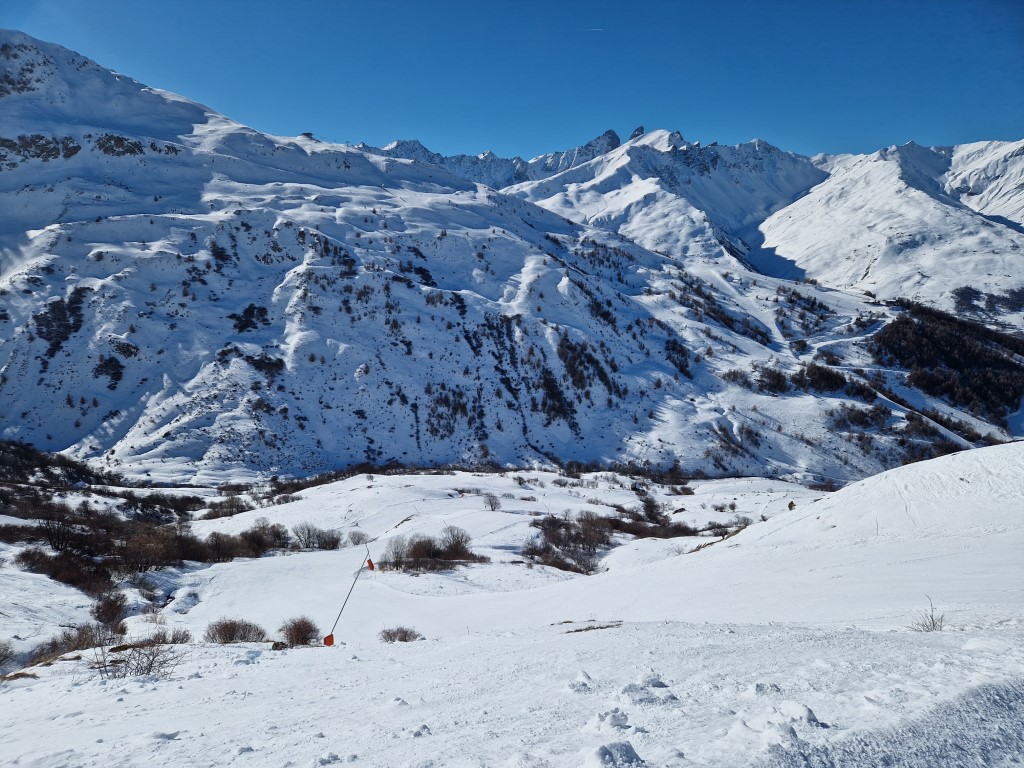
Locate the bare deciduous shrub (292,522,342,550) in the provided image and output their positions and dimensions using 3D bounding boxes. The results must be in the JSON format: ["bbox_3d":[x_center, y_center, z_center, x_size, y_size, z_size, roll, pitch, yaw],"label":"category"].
[{"bbox_3d":[-28.586,22.413,100.000,7.349,3.900,5.511,-2,6,-16],"label":"bare deciduous shrub"}]

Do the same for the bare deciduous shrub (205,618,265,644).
[{"bbox_3d":[-13.459,12.004,33.000,3.104,1.250,1.862,-3,7,-23],"label":"bare deciduous shrub"}]

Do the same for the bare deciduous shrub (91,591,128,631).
[{"bbox_3d":[-29.578,16.645,50.000,2.792,2.750,2.513,-4,7,-31],"label":"bare deciduous shrub"}]

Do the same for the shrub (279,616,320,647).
[{"bbox_3d":[-10.569,12.368,34.000,1.999,1.500,1.799,-2,6,-18],"label":"shrub"}]

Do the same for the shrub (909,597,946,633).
[{"bbox_3d":[8.570,4.743,14.000,0.741,0.740,0.630,4,7,32],"label":"shrub"}]

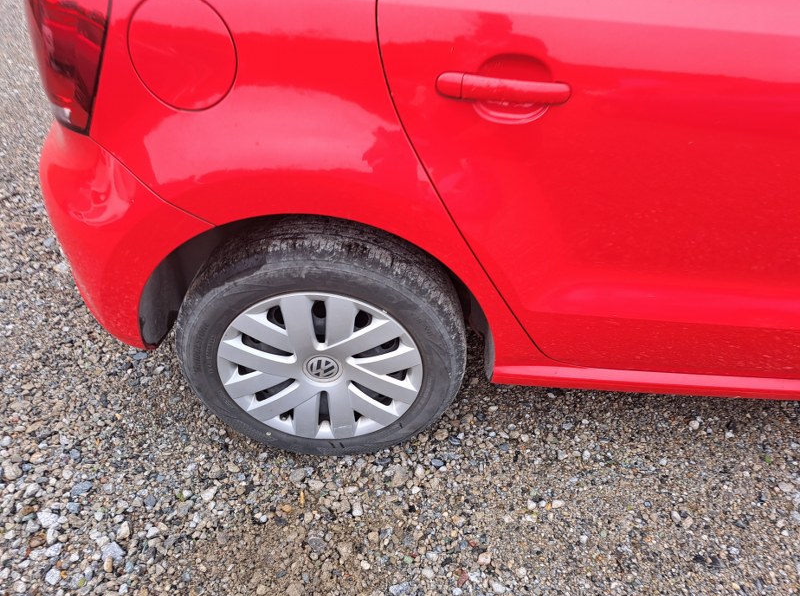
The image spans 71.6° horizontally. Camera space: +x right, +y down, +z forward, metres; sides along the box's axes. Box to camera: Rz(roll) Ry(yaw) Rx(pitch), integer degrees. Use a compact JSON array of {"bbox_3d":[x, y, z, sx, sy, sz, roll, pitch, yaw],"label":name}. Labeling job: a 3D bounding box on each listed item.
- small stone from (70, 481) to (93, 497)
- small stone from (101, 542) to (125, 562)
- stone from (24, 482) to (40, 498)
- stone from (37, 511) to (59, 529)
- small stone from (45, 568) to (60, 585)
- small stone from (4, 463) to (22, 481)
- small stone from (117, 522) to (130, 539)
[{"bbox_3d":[-0.678,0.406,1.185,0.037,0.018,0.031,-1,39,-6],"label":"small stone"},{"bbox_3d":[-0.552,0.490,1.067,0.042,0.023,0.031,2,38,-4],"label":"small stone"},{"bbox_3d":[-0.768,0.402,1.159,0.025,0.019,0.033,18,39,16],"label":"stone"},{"bbox_3d":[-0.712,0.447,1.128,0.031,0.025,0.041,-28,49,-34],"label":"stone"},{"bbox_3d":[-0.651,0.523,1.041,0.027,0.021,0.023,15,40,13],"label":"small stone"},{"bbox_3d":[-0.842,0.374,1.204,0.031,0.030,0.052,-29,49,-34],"label":"small stone"},{"bbox_3d":[-0.549,0.464,1.104,0.024,0.018,0.036,10,38,6],"label":"small stone"}]

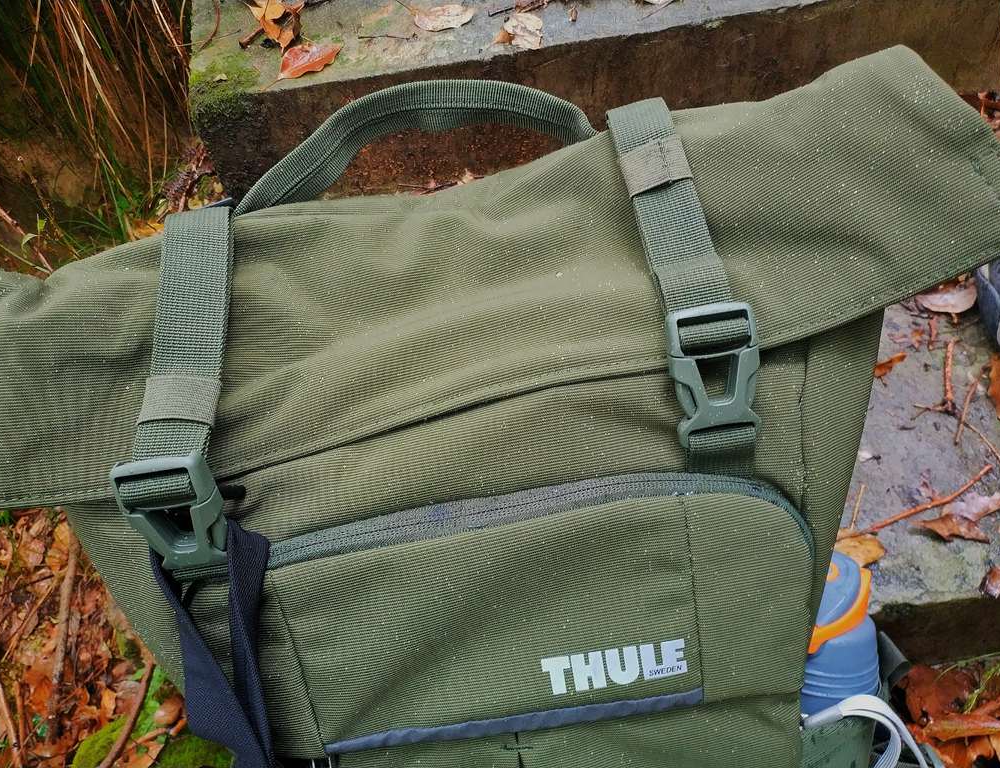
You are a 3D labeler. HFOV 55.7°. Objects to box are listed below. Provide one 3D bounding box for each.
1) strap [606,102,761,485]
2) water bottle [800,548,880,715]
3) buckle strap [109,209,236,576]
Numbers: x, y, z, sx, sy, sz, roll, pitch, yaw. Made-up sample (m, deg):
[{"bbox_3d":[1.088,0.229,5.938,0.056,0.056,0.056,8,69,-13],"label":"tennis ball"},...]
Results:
[{"bbox_3d":[0.071,-0.040,0.374,0.036,0.030,0.158,-10,80,-2],"label":"strap"},{"bbox_3d":[0.206,0.200,0.590,0.062,0.200,0.062,-5,14,0],"label":"water bottle"},{"bbox_3d":[-0.126,0.000,0.369,0.044,0.032,0.145,2,82,0],"label":"buckle strap"}]

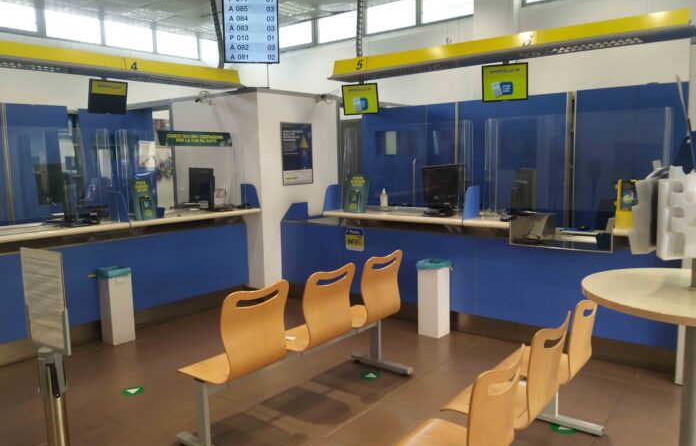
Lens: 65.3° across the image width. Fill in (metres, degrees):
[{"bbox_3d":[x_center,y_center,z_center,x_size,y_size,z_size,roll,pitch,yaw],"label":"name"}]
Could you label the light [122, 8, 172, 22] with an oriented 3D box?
[{"bbox_3d":[-3.271,-3.411,8.845,0.600,0.080,0.600,4,9,38],"label":"light"}]

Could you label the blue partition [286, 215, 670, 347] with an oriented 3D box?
[{"bbox_3d":[0.765,0.426,4.856,3.782,0.713,0.060,4,9,38],"label":"blue partition"}]

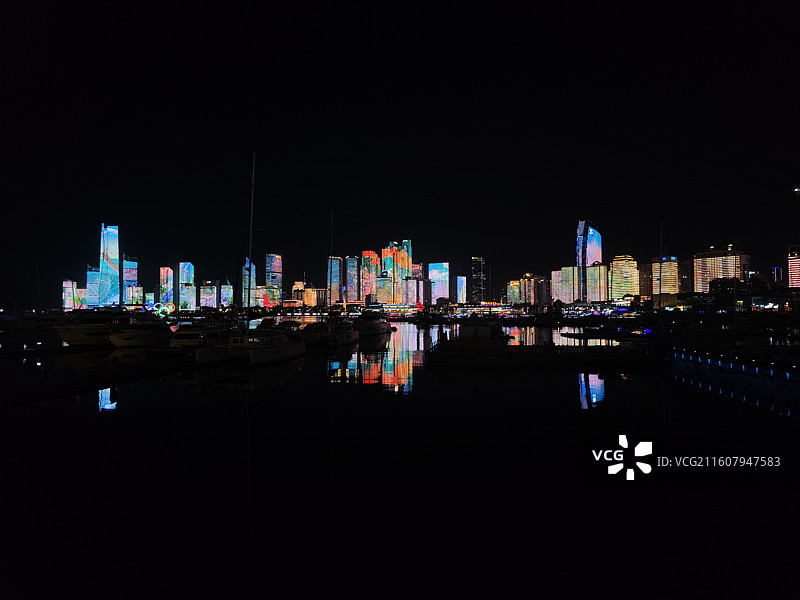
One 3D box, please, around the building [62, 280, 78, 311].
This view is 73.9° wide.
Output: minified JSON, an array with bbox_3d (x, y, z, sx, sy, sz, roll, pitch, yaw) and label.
[{"bbox_3d":[-1301.900,-12.800,2100.000,42.000,128.400,36.000,1,-2,-23],"label":"building"}]

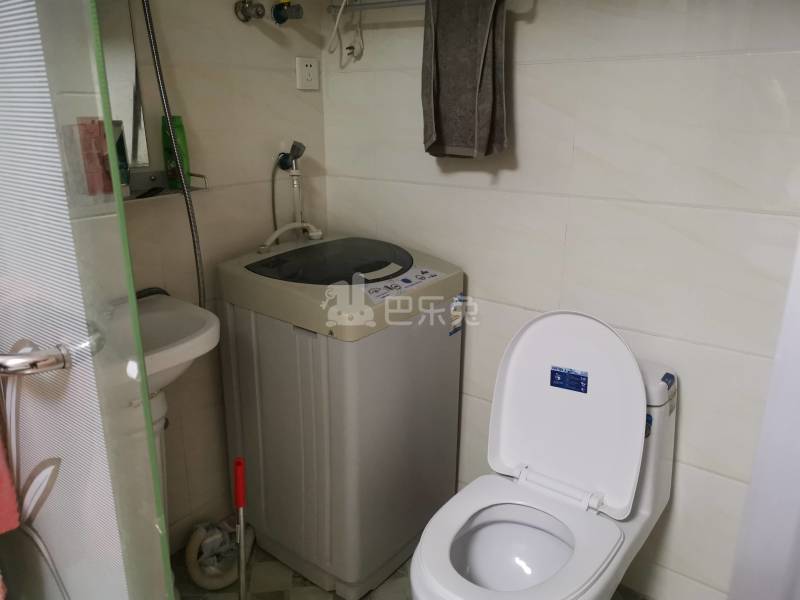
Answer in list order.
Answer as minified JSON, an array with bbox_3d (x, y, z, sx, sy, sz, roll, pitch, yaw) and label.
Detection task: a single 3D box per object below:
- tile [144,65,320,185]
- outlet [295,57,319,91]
[{"bbox_3d":[-0.413,-0.466,1.687,0.010,0.300,0.595,13,21,36],"label":"tile"},{"bbox_3d":[-0.266,-0.657,1.813,0.010,0.087,0.087,13,21,36],"label":"outlet"}]

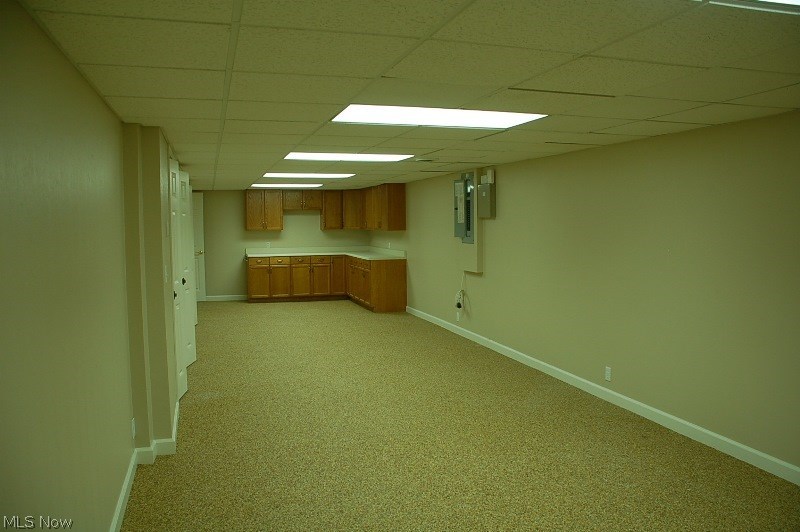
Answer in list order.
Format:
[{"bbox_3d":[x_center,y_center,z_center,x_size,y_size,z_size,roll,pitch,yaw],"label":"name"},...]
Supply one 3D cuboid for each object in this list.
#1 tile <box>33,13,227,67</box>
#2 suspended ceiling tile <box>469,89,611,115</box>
[{"bbox_3d":[-0.880,-0.780,2.086,0.560,0.020,0.600,-2,4,-18],"label":"tile"},{"bbox_3d":[0.716,-0.876,3.194,0.607,0.020,0.600,-2,4,-18],"label":"suspended ceiling tile"}]

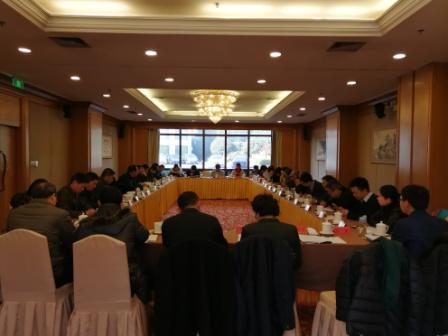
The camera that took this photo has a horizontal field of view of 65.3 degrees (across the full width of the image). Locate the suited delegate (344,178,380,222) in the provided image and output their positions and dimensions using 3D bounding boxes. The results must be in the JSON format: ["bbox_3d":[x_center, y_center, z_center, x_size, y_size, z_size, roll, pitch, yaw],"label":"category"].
[{"bbox_3d":[1.843,0.808,4.851,0.780,1.310,0.540,1,2,-3],"label":"suited delegate"}]

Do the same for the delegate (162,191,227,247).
[{"bbox_3d":[-0.282,0.848,3.176,0.560,1.280,0.800,1,2,-1],"label":"delegate"}]

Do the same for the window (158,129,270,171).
[{"bbox_3d":[-0.362,-0.782,15.178,4.900,1.800,0.120,1,2,-1],"label":"window"}]

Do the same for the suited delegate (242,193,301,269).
[{"bbox_3d":[0.380,0.861,3.090,0.540,1.280,0.800,1,2,-1],"label":"suited delegate"}]

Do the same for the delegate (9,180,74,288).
[{"bbox_3d":[-1.609,0.797,3.075,0.580,1.350,0.800,1,2,7],"label":"delegate"}]

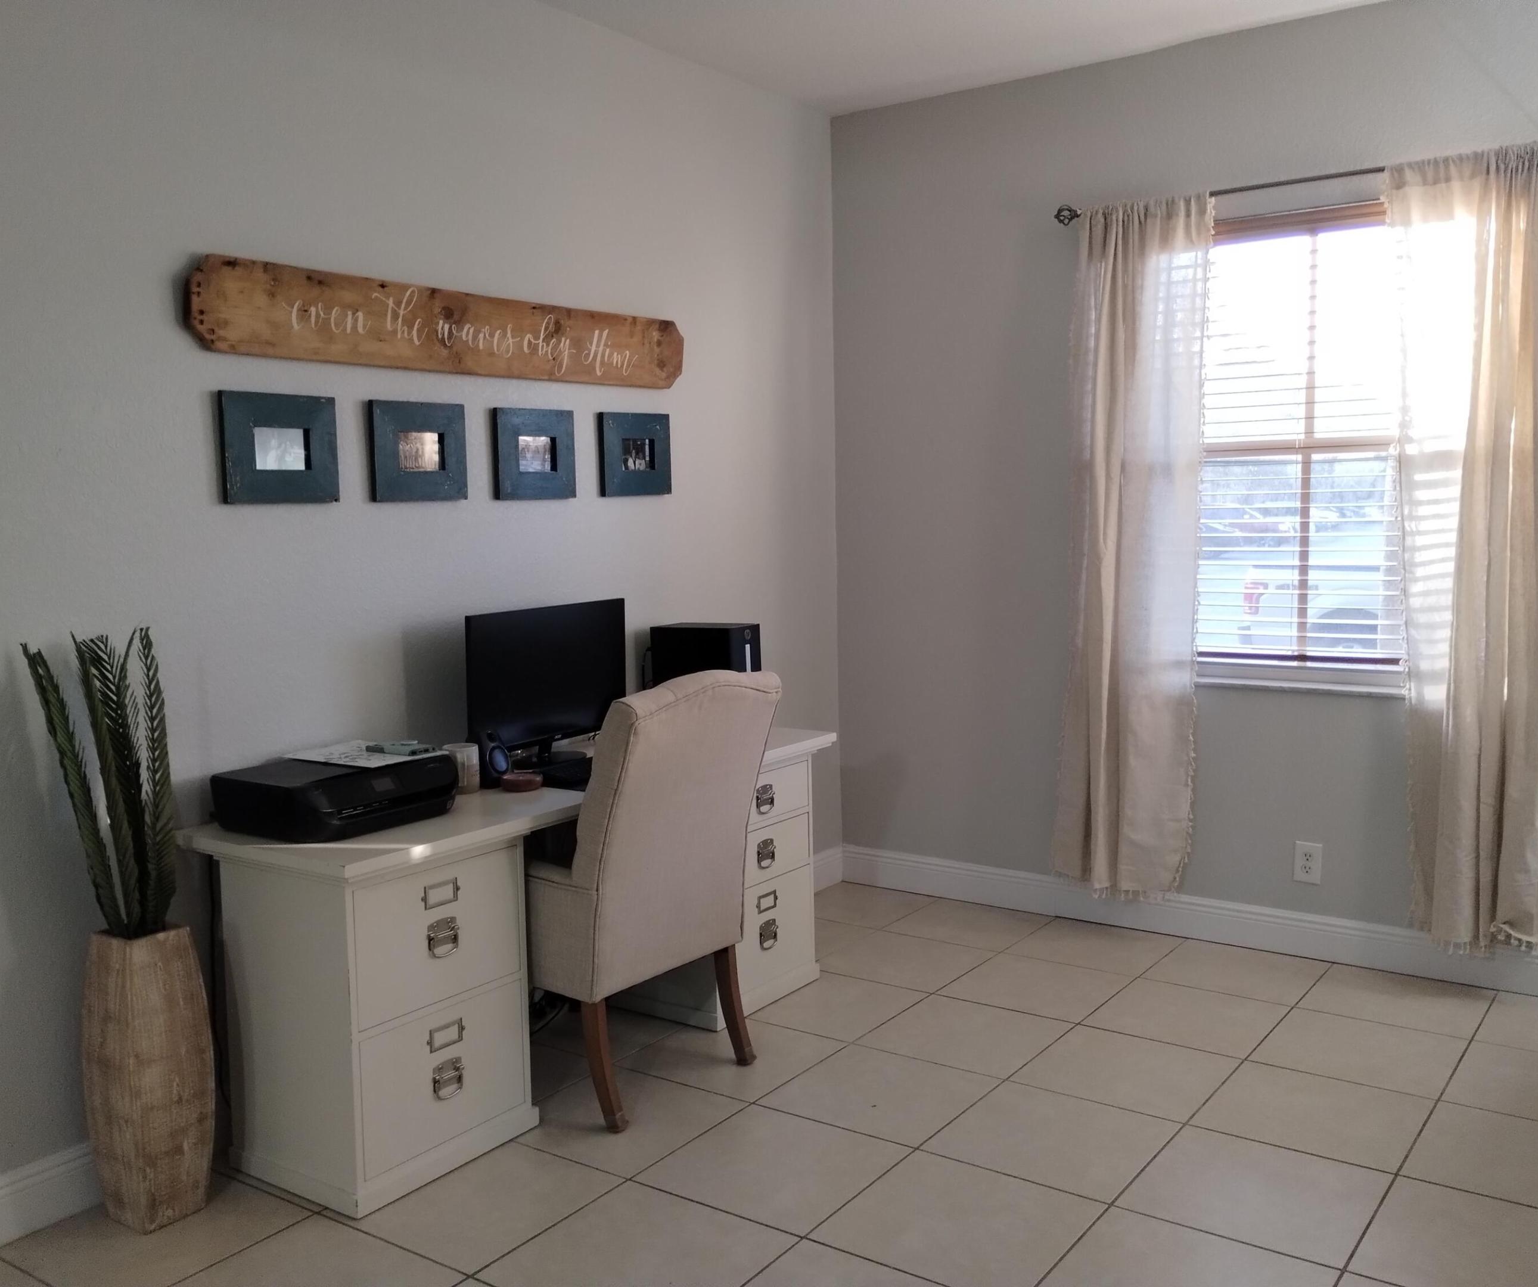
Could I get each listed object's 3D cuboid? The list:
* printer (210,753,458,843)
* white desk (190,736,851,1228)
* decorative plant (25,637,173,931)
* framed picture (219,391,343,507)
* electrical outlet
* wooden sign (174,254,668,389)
[{"bbox_3d":[-0.950,0.328,3.068,0.345,0.125,0.430,3,7,35],"label":"printer"},{"bbox_3d":[-0.545,0.728,3.677,0.587,0.759,1.805,3,7,35],"label":"white desk"},{"bbox_3d":[-1.346,0.296,2.797,0.187,0.644,0.274,3,7,35],"label":"decorative plant"},{"bbox_3d":[-1.144,-0.454,3.252,0.021,0.250,0.303,3,7,35],"label":"framed picture"},{"bbox_3d":[1.634,0.665,4.194,0.079,0.123,0.007,3,7,35],"label":"electrical outlet"},{"bbox_3d":[-0.750,-0.802,3.597,0.025,0.202,1.661,3,7,35],"label":"wooden sign"}]

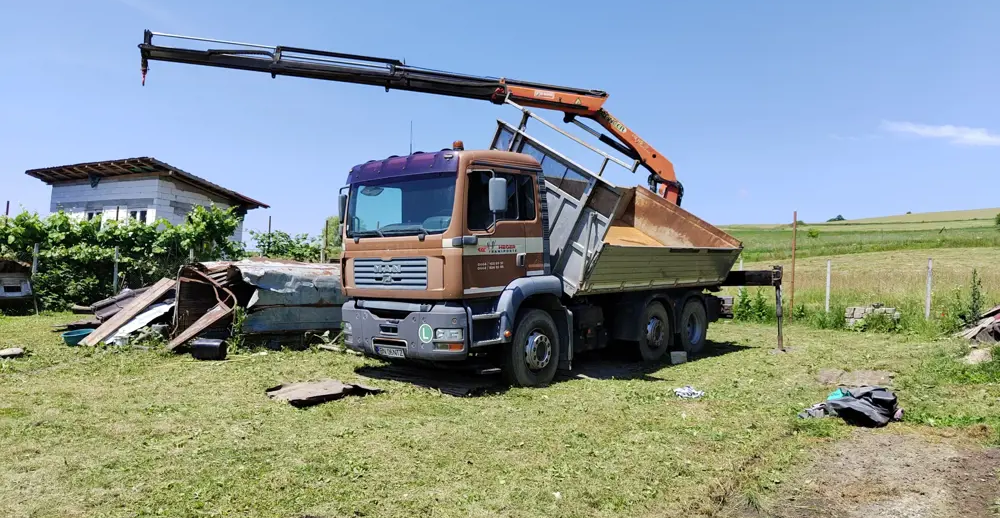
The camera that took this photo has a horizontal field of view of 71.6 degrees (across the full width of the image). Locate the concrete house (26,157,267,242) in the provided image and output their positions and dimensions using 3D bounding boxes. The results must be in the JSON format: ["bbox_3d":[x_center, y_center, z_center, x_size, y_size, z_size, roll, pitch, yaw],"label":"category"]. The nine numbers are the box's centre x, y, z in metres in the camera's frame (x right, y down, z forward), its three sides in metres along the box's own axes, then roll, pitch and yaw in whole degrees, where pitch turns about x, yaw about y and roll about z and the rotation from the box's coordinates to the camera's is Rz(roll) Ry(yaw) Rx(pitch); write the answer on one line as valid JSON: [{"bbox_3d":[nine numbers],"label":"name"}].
[{"bbox_3d":[-14.830,-1.151,29.151,7.867,4.700,5.581,1,-4,27],"label":"concrete house"}]

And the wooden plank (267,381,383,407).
[{"bbox_3d":[-2.280,1.700,9.000,1.280,0.100,0.770,1,-1,-36],"label":"wooden plank"}]

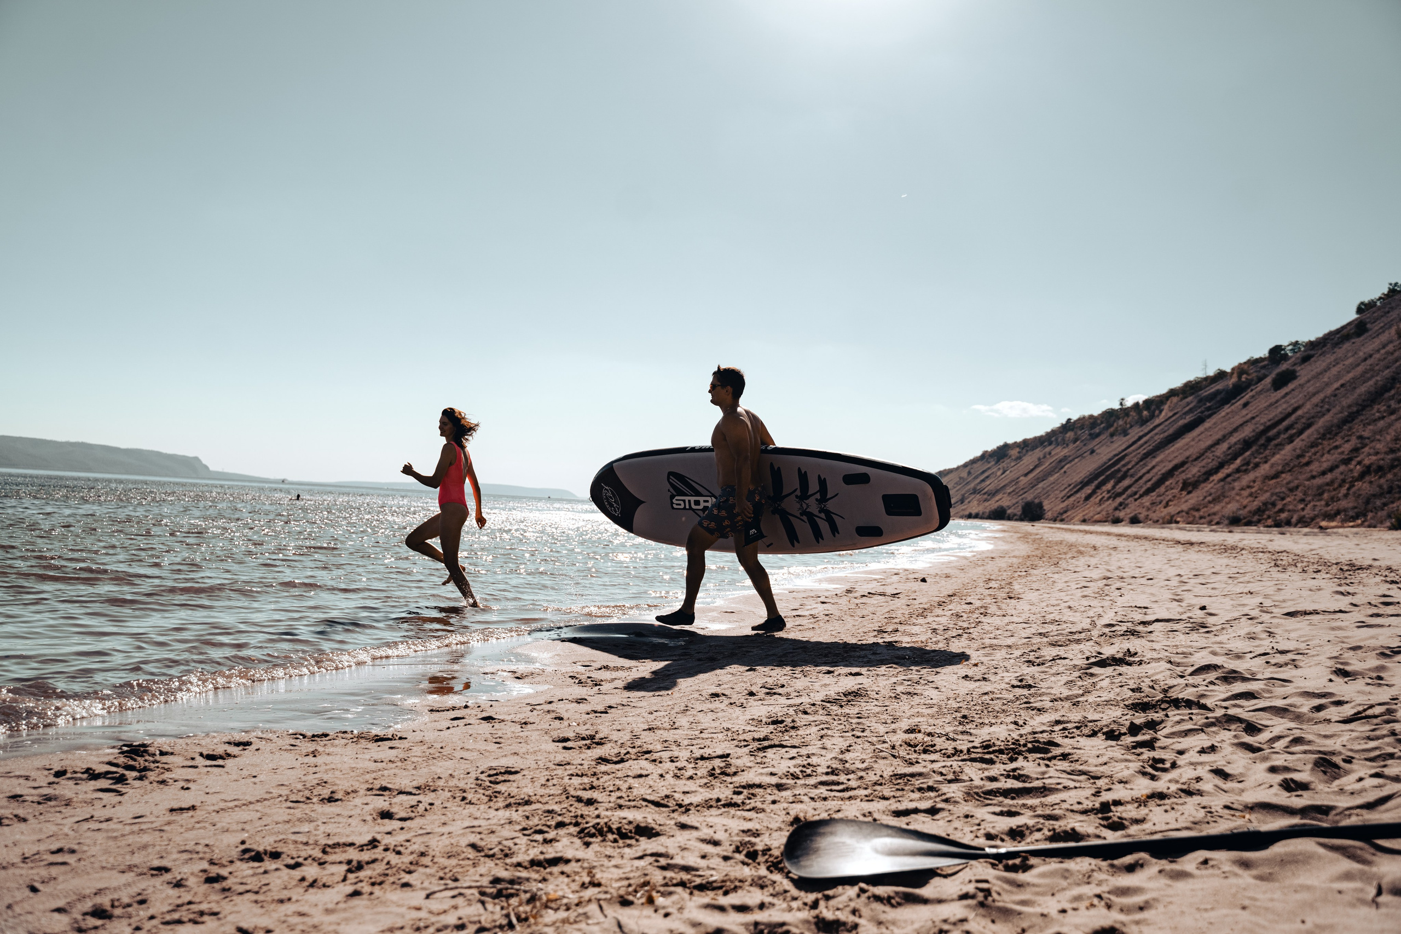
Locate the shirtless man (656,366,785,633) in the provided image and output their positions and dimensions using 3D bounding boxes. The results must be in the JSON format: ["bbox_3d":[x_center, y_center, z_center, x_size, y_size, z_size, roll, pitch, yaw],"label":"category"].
[{"bbox_3d":[0.149,0.221,7.740,0.900,1.750,0.600,2,-2,34],"label":"shirtless man"}]

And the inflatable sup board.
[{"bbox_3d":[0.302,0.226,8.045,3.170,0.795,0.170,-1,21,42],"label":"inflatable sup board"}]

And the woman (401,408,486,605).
[{"bbox_3d":[-2.050,0.328,9.330,0.660,1.600,0.520,2,-2,20],"label":"woman"}]

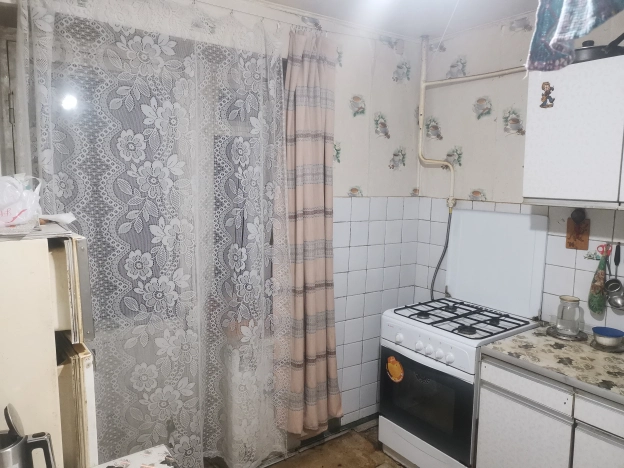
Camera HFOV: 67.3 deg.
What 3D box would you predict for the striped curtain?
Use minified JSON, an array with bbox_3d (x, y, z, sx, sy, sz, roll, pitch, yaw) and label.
[{"bbox_3d":[0.018,0.048,2.571,0.410,2.180,0.110,-3,8,-35],"label":"striped curtain"}]

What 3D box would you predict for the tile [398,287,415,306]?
[{"bbox_3d":[0.631,0.429,3.145,0.146,0.149,0.010,-3,8,-35],"label":"tile"}]

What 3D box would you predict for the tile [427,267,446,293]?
[{"bbox_3d":[0.813,0.300,3.036,0.010,0.150,0.150,-3,8,-36],"label":"tile"}]

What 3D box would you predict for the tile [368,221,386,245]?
[{"bbox_3d":[0.408,-0.005,2.943,0.150,0.150,0.008,-3,8,-36],"label":"tile"}]

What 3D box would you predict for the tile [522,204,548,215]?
[{"bbox_3d":[1.195,-0.081,2.508,0.010,0.150,0.151,-3,8,-37],"label":"tile"}]

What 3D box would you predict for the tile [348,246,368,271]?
[{"bbox_3d":[0.281,0.151,2.871,0.150,0.150,0.008,-3,8,-36],"label":"tile"}]

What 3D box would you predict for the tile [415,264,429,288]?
[{"bbox_3d":[0.738,0.285,3.139,0.010,0.150,0.102,-3,8,-36],"label":"tile"}]

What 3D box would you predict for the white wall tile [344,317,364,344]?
[{"bbox_3d":[0.262,0.603,2.921,0.150,0.150,0.008,-3,8,-36],"label":"white wall tile"}]

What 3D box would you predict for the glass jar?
[{"bbox_3d":[1.238,0.394,2.261,0.103,0.160,0.103,6,8,29],"label":"glass jar"}]

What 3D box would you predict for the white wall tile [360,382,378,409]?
[{"bbox_3d":[0.365,1.041,3.043,0.148,0.149,0.010,-3,8,-35],"label":"white wall tile"}]

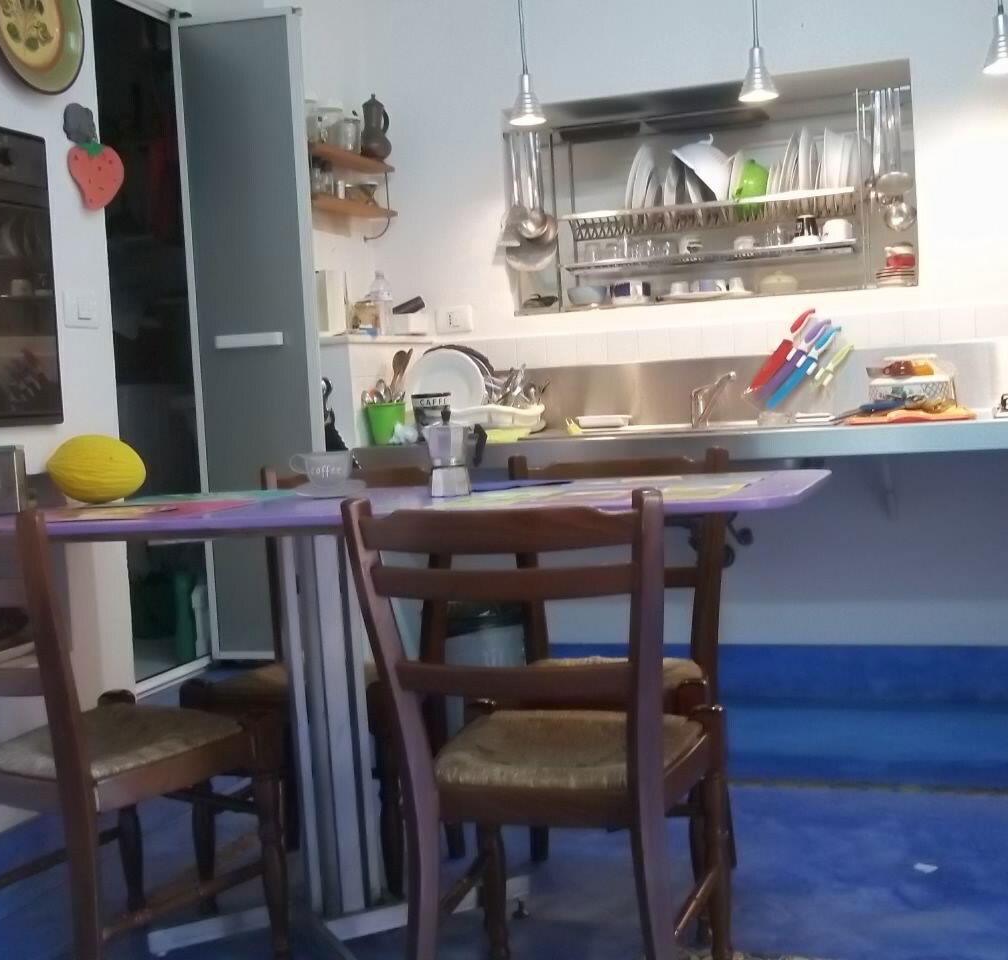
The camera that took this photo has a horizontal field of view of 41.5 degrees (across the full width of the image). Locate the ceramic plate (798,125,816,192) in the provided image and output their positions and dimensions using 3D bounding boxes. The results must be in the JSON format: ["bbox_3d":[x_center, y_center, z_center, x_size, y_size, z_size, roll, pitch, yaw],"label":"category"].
[{"bbox_3d":[0.869,-0.887,3.839,0.030,0.245,0.245,-2,4,19],"label":"ceramic plate"}]

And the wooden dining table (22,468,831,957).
[{"bbox_3d":[-0.215,0.424,2.389,1.540,0.785,0.630,-2,4,19],"label":"wooden dining table"}]

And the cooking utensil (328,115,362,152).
[{"bbox_3d":[-0.465,-1.013,3.901,0.098,0.108,0.098,-3,4,0],"label":"cooking utensil"}]

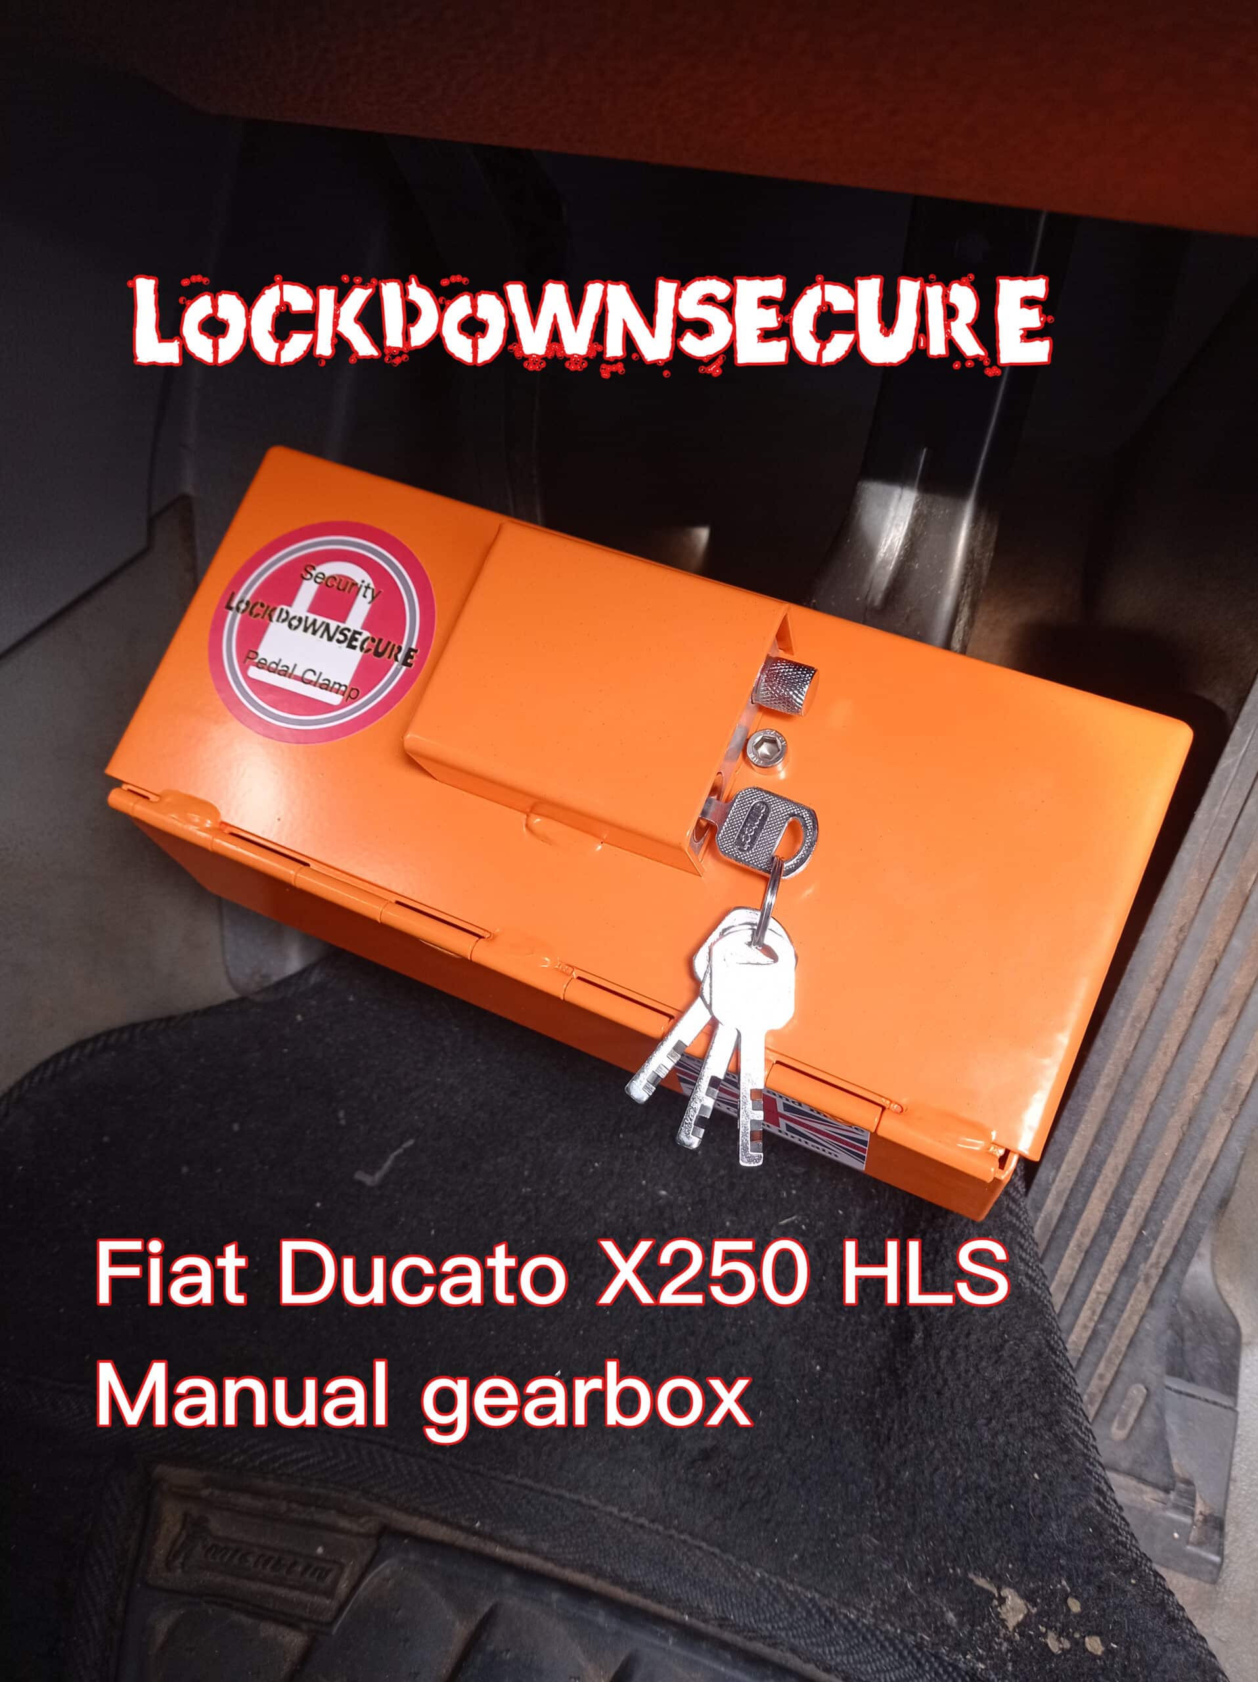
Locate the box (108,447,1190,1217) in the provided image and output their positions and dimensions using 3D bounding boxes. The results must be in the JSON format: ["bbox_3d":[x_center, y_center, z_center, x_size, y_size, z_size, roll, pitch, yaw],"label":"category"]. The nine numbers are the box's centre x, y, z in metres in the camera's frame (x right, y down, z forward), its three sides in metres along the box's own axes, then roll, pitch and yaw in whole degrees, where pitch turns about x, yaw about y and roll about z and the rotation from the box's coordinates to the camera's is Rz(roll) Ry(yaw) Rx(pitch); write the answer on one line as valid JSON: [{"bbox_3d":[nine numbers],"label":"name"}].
[{"bbox_3d":[-0.007,-0.014,0.465,0.337,0.112,0.157,21,80,17],"label":"box"}]

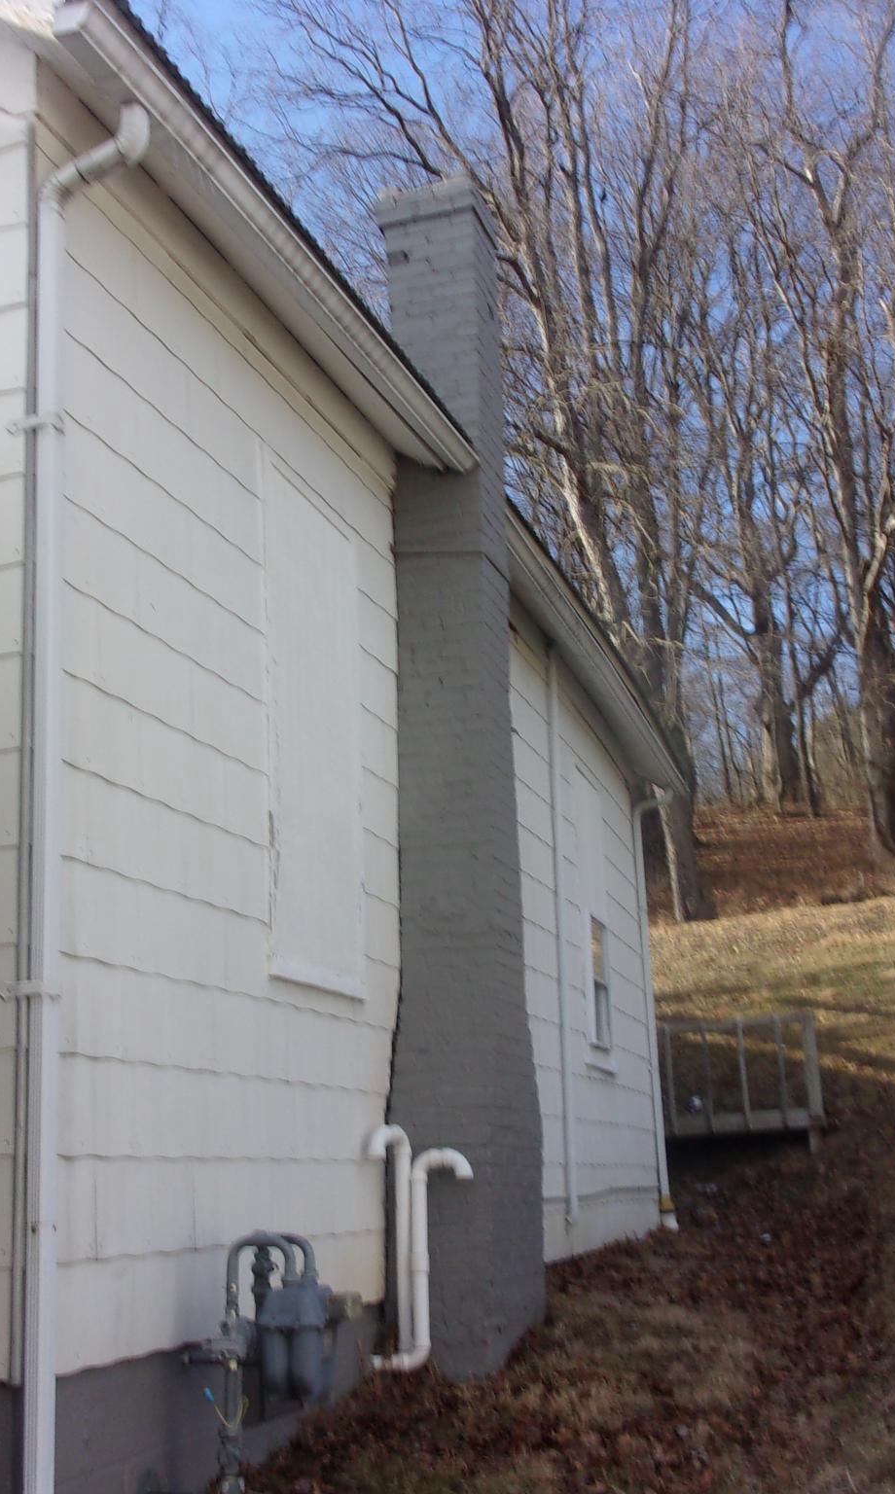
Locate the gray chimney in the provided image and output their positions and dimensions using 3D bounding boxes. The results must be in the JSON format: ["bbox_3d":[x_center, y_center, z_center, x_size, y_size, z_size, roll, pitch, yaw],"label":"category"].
[{"bbox_3d":[0.048,-0.047,6.899,0.460,5.059,0.736,-6,-15,18],"label":"gray chimney"}]

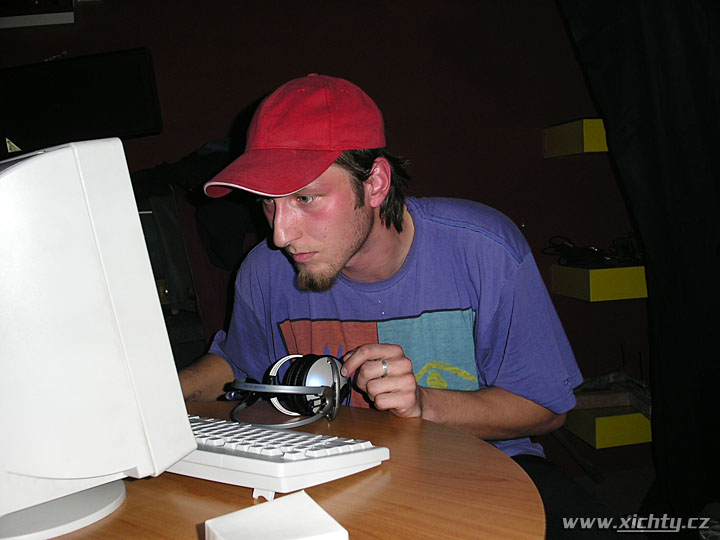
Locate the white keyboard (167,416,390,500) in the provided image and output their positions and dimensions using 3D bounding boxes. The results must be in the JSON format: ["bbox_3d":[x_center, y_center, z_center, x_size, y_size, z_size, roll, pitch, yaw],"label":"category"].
[{"bbox_3d":[-0.194,0.217,0.989,0.455,0.042,0.168,-3,-6,40],"label":"white keyboard"}]

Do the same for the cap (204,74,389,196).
[{"bbox_3d":[-0.087,-0.175,1.031,0.177,0.155,0.265,0,9,44],"label":"cap"}]

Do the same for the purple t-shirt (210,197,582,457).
[{"bbox_3d":[0.058,0.100,1.320,0.560,0.480,0.370,-3,19,12],"label":"purple t-shirt"}]

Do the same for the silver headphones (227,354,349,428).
[{"bbox_3d":[-0.094,0.166,1.100,0.170,0.090,0.180,-6,5,-33],"label":"silver headphones"}]

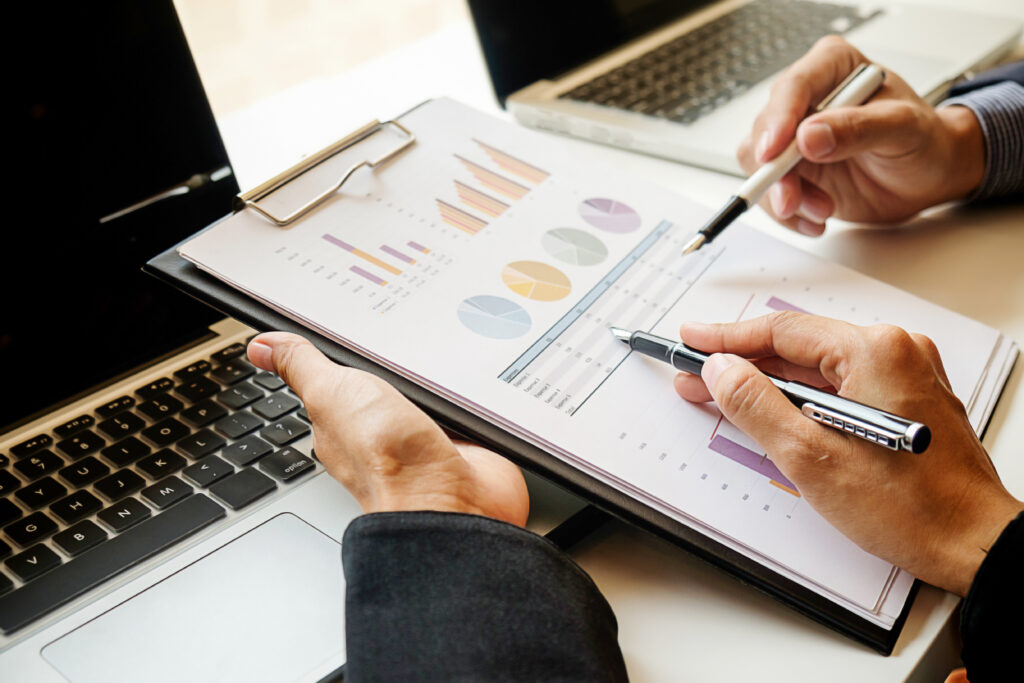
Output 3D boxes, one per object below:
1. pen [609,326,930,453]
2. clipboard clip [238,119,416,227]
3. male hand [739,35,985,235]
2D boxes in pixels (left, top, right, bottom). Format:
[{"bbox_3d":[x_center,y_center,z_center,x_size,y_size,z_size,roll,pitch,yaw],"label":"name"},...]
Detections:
[{"bbox_3d":[0.087,0.014,0.494,0.012,0.014,0.153,-16,24,-35],"label":"pen"},{"bbox_3d":[-0.080,-0.077,0.603,0.027,0.013,0.112,26,37,17],"label":"clipboard clip"},{"bbox_3d":[0.169,-0.100,0.650,0.120,0.080,0.075,1,29,7],"label":"male hand"}]

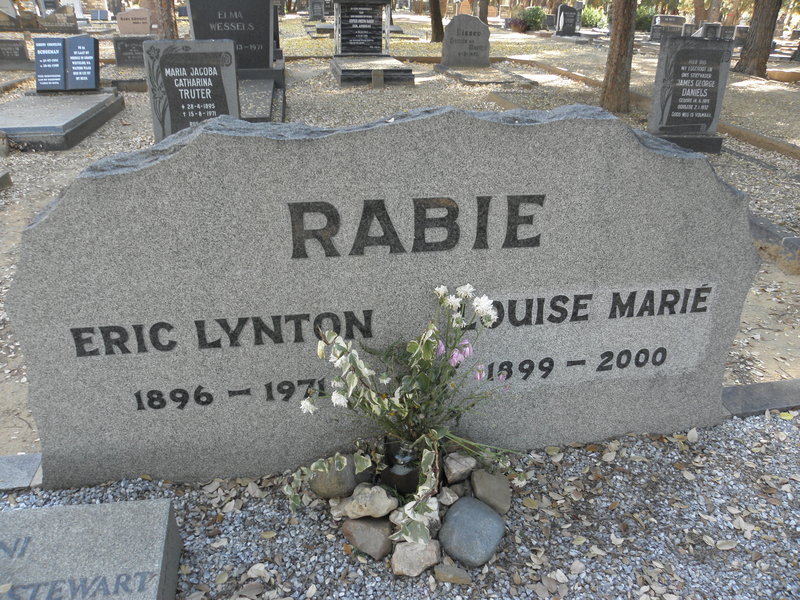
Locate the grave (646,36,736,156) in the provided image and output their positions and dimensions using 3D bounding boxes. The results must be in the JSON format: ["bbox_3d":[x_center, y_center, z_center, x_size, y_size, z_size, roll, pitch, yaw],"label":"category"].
[{"bbox_3d":[2.312,-1.641,4.800,0.600,0.860,0.220,-1,22,-3],"label":"grave"}]

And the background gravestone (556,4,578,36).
[{"bbox_3d":[4.987,-8.284,17.828,0.634,0.849,0.234,-4,28,-9],"label":"background gravestone"}]

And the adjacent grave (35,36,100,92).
[{"bbox_3d":[-3.635,-2.578,6.550,0.640,0.580,0.160,-4,12,-9],"label":"adjacent grave"}]

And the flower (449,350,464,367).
[{"bbox_3d":[0.137,0.141,1.457,0.035,0.037,0.034,0,27,0],"label":"flower"}]

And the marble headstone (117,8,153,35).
[{"bbox_3d":[-6.298,-6.463,14.200,0.780,0.720,0.160,-3,24,-7],"label":"marble headstone"}]

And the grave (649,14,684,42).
[{"bbox_3d":[7.056,-7.120,15.795,0.878,0.664,0.234,6,28,11],"label":"grave"}]

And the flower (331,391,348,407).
[{"bbox_3d":[-0.151,0.246,1.500,0.043,0.036,0.036,0,26,0],"label":"flower"}]

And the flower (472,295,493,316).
[{"bbox_3d":[0.196,0.013,1.408,0.049,0.049,0.046,0,27,0],"label":"flower"}]

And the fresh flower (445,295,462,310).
[{"bbox_3d":[0.132,0.006,1.485,0.043,0.036,0.036,0,26,0],"label":"fresh flower"}]

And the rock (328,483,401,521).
[{"bbox_3d":[-0.091,0.506,1.510,0.166,0.083,0.102,0,27,0],"label":"rock"}]

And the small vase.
[{"bbox_3d":[0.001,0.435,1.560,0.103,0.130,0.103,0,26,0],"label":"small vase"}]

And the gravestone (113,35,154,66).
[{"bbox_3d":[-4.374,-4.094,9.900,0.680,0.500,0.160,-4,24,-9],"label":"gravestone"}]

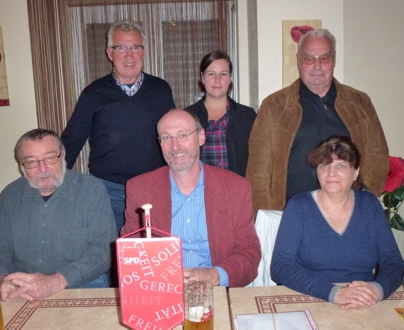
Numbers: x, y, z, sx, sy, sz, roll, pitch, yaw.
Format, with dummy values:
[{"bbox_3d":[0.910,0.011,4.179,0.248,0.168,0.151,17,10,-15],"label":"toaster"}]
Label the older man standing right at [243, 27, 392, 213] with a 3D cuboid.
[{"bbox_3d":[0.560,0.200,1.900,0.670,1.700,0.380,0,9,10],"label":"older man standing right"}]

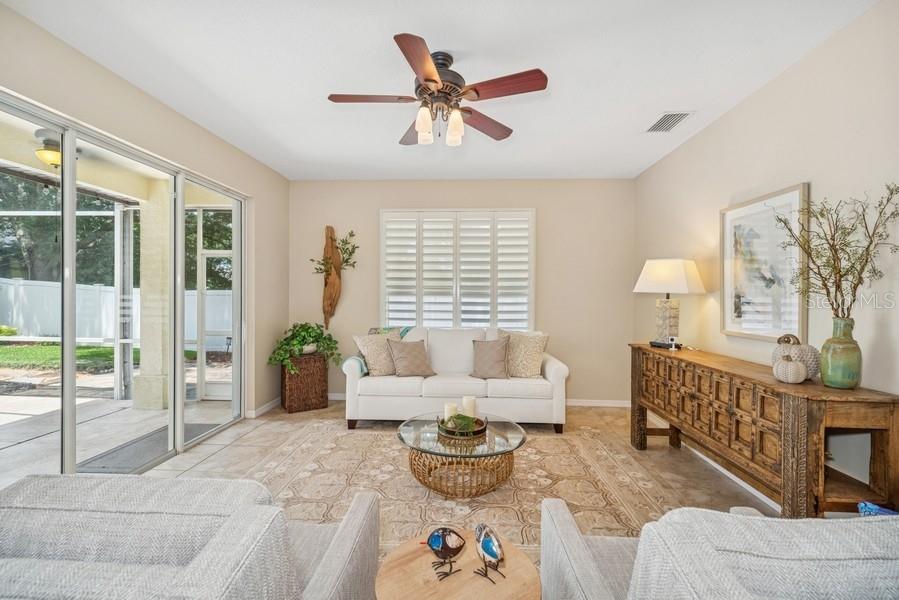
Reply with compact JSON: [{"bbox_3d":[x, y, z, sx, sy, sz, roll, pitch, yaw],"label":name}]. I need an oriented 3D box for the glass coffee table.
[{"bbox_3d":[0.093,1.128,2.746,0.925,0.345,0.925,1,1,4],"label":"glass coffee table"}]

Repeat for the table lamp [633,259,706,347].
[{"bbox_3d":[1.846,0.038,3.179,0.280,0.770,0.480,0,1,-30],"label":"table lamp"}]

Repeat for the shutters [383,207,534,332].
[{"bbox_3d":[0.081,-0.328,4.610,1.920,1.580,0.080,1,1,4],"label":"shutters"}]

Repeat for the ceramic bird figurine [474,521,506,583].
[{"bbox_3d":[0.116,0.714,1.072,0.060,0.127,0.120,0,1,-39],"label":"ceramic bird figurine"}]

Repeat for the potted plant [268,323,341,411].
[{"bbox_3d":[-1.666,0.760,4.357,0.680,0.990,0.660,0,1,-36],"label":"potted plant"}]

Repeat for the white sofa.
[{"bbox_3d":[0.069,0.809,4.126,2.200,0.940,0.940,1,1,3],"label":"white sofa"}]

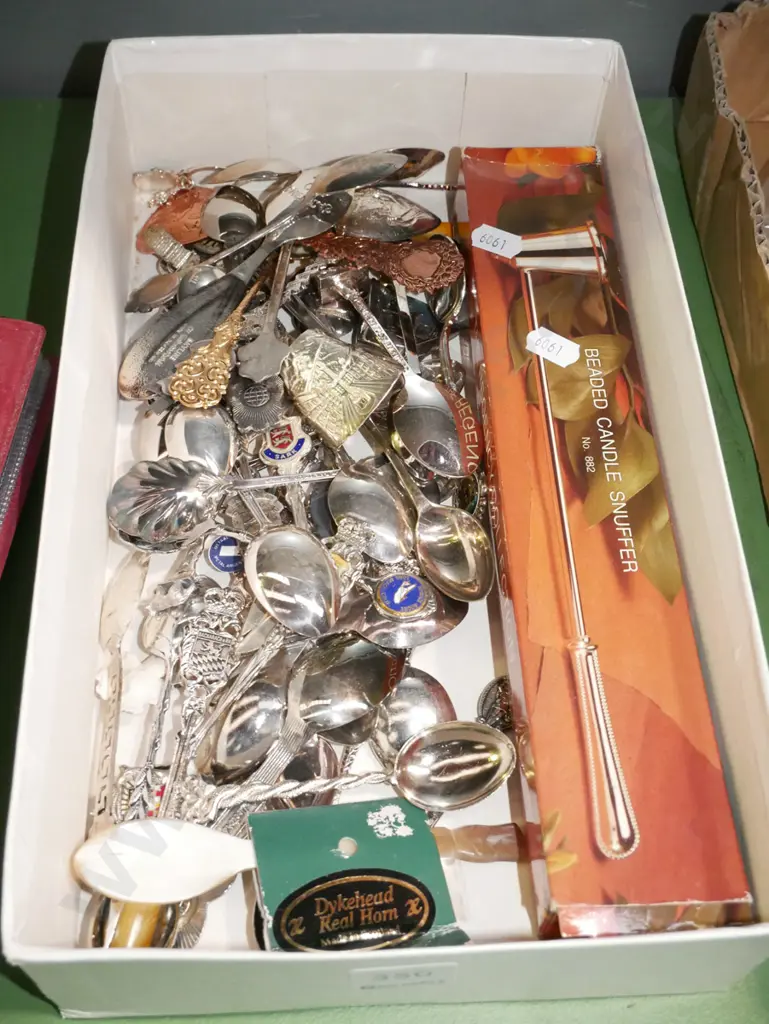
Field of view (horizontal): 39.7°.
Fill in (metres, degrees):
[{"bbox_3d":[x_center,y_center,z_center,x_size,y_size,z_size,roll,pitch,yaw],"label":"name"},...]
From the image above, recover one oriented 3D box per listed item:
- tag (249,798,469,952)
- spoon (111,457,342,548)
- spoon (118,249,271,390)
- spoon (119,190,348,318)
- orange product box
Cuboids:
[{"bbox_3d":[-0.008,0.110,0.313,0.060,0.008,0.045,0,62,-21],"label":"tag"},{"bbox_3d":[-0.045,-0.010,0.372,0.103,0.016,0.031,-7,62,-2],"label":"spoon"},{"bbox_3d":[-0.064,-0.078,0.405,0.032,0.017,0.092,35,74,16],"label":"spoon"},{"bbox_3d":[-0.056,-0.102,0.418,0.100,0.016,0.022,-28,66,-8],"label":"spoon"},{"bbox_3d":[0.067,-0.011,0.379,0.056,0.030,0.297,-1,61,-3],"label":"orange product box"}]

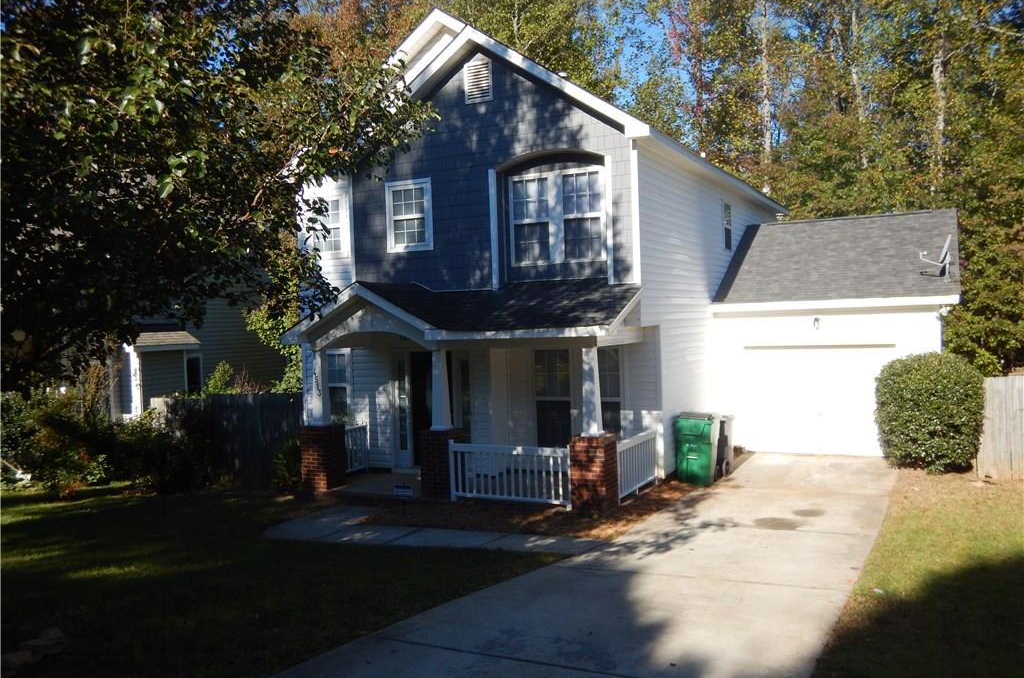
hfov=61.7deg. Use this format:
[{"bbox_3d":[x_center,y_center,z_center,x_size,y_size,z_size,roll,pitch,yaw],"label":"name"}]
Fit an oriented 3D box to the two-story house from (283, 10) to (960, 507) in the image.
[{"bbox_3d":[2.912,-1.858,18.340,11.786,8.179,13.843,-1,2,27],"label":"two-story house"}]

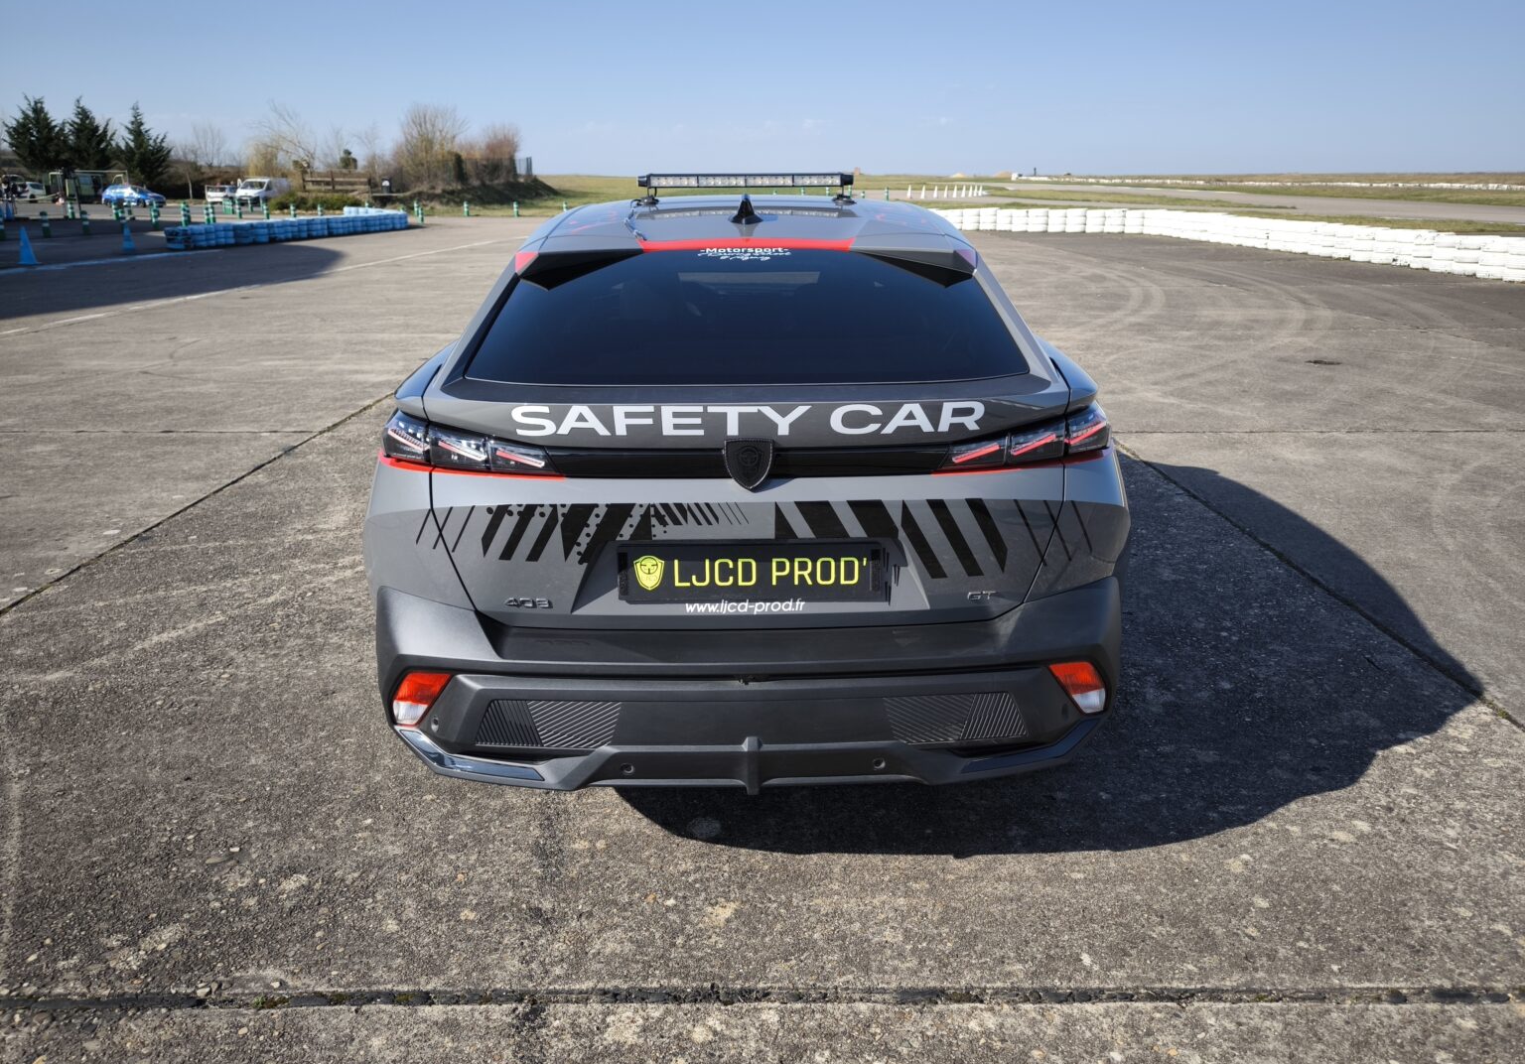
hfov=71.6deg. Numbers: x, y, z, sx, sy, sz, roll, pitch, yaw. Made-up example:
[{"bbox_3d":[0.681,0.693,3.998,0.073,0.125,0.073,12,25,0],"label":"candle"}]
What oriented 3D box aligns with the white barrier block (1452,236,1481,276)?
[{"bbox_3d":[12.227,-4.798,18.300,0.620,0.650,0.620,-1,18,-2],"label":"white barrier block"}]

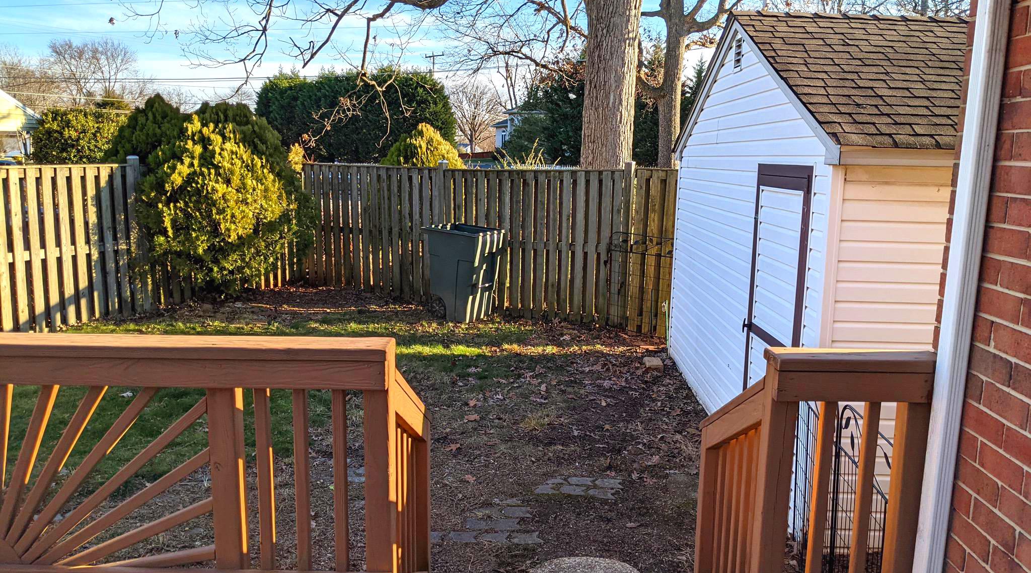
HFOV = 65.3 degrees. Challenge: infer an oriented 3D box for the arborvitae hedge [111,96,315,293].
[{"bbox_3d":[-4.243,-1.263,11.348,2.800,2.800,2.400,0,9,0],"label":"arborvitae hedge"}]

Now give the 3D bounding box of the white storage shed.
[{"bbox_3d":[3.152,-0.428,6.027,3.300,3.060,4.400,0,9,1],"label":"white storage shed"}]

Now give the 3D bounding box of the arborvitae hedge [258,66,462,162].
[{"bbox_3d":[-4.927,-4.421,25.120,6.300,4.650,3.200,0,9,0],"label":"arborvitae hedge"}]

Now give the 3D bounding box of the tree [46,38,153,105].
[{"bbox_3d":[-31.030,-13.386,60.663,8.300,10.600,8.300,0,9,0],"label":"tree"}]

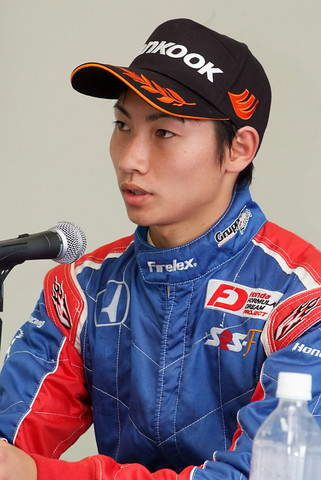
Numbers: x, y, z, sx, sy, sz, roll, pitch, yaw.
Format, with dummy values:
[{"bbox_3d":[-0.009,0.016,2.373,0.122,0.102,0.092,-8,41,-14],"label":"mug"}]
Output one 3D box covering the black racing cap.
[{"bbox_3d":[0.036,-0.202,2.996,0.175,0.144,0.265,7,-13,46],"label":"black racing cap"}]

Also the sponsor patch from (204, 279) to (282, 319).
[{"bbox_3d":[0.103,0.073,2.960,0.094,0.040,0.012,9,-14,14],"label":"sponsor patch"}]

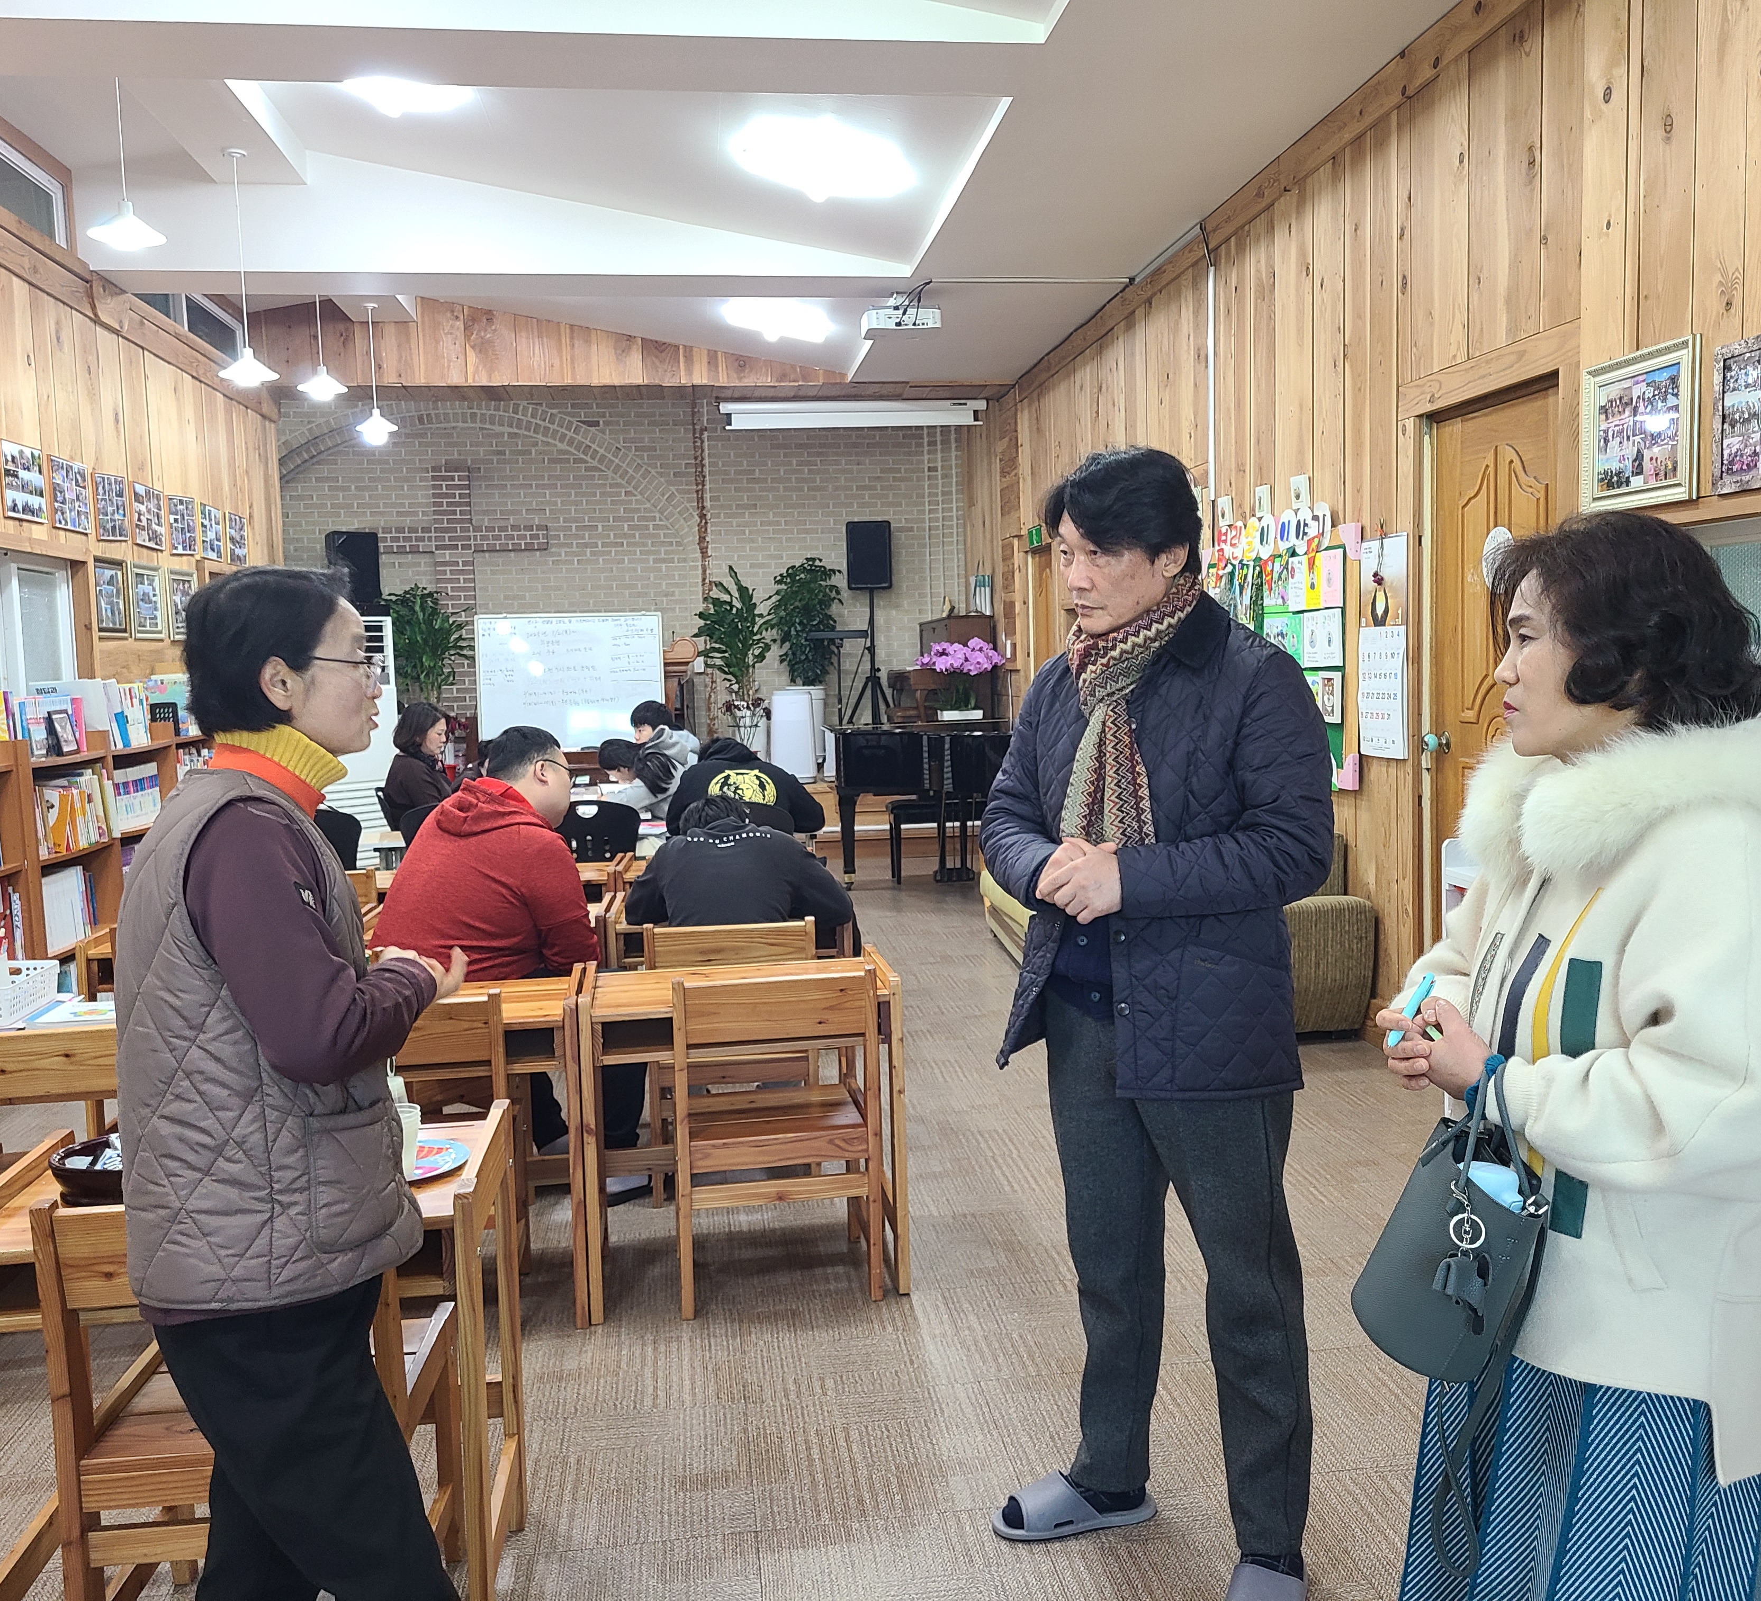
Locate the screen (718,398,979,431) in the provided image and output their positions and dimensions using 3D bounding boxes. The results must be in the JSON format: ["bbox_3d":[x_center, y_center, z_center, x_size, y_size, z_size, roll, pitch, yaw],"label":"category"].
[{"bbox_3d":[-0.188,-2.867,11.918,1.995,0.201,0.110,-2,5,-7],"label":"screen"}]

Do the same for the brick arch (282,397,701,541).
[{"bbox_3d":[-2.903,-2.454,11.941,3.070,1.058,0.120,-2,5,-7],"label":"brick arch"}]

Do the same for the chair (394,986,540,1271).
[{"bbox_3d":[-1.041,0.771,3.554,0.450,0.755,0.430,-2,5,-10],"label":"chair"}]

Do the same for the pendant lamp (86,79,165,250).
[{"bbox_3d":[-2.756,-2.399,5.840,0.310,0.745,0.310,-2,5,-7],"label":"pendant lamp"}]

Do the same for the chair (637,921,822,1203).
[{"bbox_3d":[-0.418,0.678,4.418,0.450,0.755,0.430,-2,5,-10],"label":"chair"}]

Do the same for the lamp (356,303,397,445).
[{"bbox_3d":[-3.409,-2.854,10.756,0.300,0.913,0.300,-2,5,-7],"label":"lamp"}]

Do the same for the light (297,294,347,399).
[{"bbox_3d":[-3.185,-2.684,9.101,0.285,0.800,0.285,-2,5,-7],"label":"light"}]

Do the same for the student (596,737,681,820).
[{"bbox_3d":[-1.227,0.201,8.561,0.700,1.093,0.480,-2,5,-2],"label":"student"}]

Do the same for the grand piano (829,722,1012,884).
[{"bbox_3d":[0.473,0.068,9.569,1.480,1.020,1.650,-2,5,-7],"label":"grand piano"}]

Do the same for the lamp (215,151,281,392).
[{"bbox_3d":[-3.012,-2.505,7.559,0.310,1.065,0.310,-2,5,-7],"label":"lamp"}]

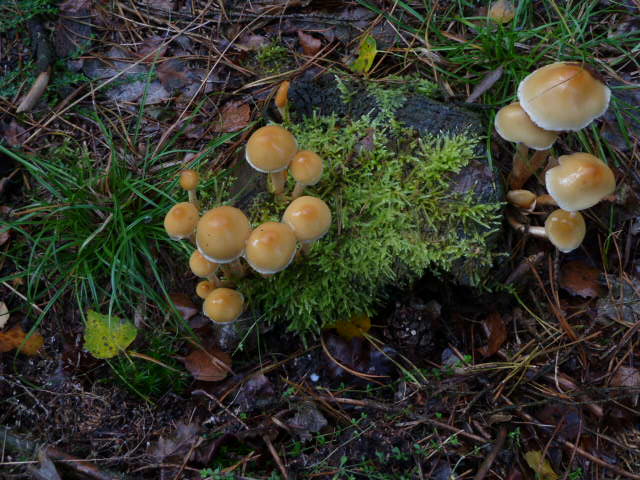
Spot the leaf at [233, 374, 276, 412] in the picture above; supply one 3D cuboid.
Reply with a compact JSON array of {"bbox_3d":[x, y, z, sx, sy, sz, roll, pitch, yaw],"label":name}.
[{"bbox_3d":[-0.044,0.104,0.501,0.029,0.009,0.027,0,57,0],"label":"leaf"}]

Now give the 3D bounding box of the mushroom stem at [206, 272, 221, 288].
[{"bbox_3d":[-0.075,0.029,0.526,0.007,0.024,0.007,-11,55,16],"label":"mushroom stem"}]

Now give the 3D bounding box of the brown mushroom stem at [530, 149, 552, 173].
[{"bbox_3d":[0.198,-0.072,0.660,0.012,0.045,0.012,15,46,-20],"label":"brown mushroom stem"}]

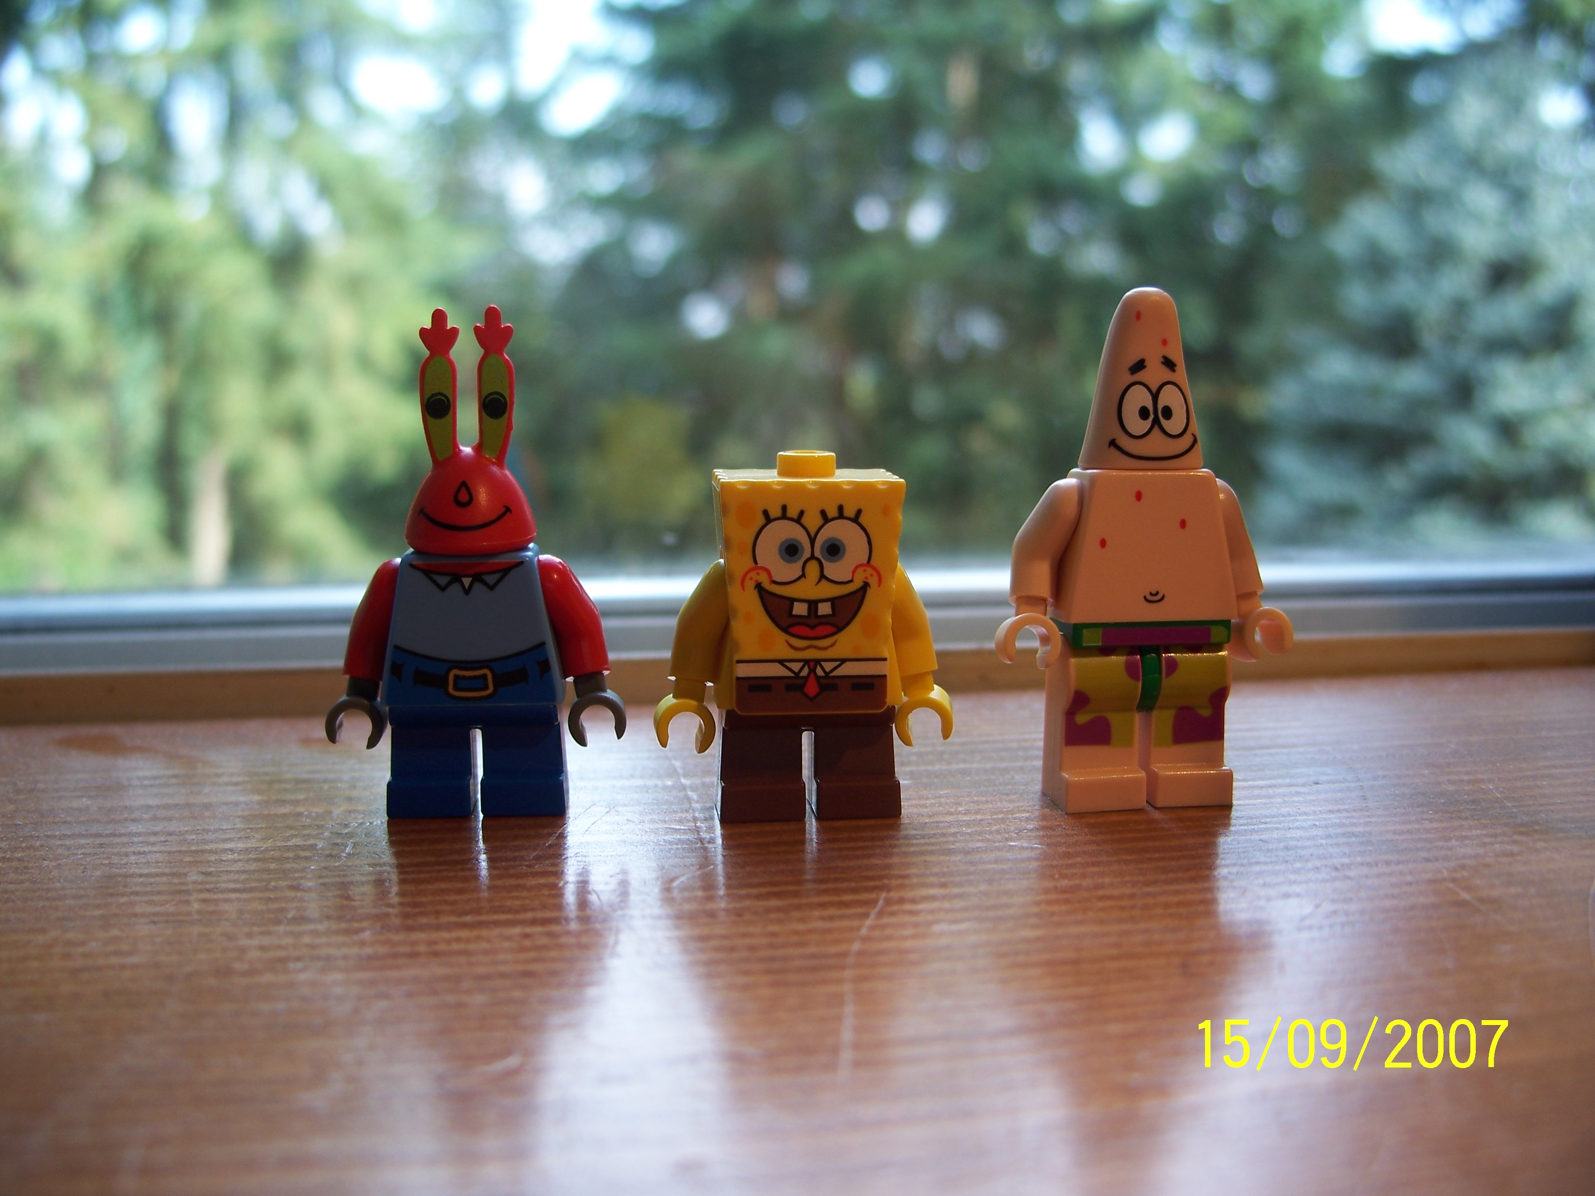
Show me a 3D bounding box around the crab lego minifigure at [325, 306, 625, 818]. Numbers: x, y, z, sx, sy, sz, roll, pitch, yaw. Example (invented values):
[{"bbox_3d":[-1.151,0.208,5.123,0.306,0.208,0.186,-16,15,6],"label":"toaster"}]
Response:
[{"bbox_3d":[-0.028,-0.003,0.149,0.026,0.043,0.011,-1,8,-4],"label":"crab lego minifigure"}]

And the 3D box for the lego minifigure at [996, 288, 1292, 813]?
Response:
[{"bbox_3d":[0.031,-0.005,0.151,0.027,0.045,0.011,-2,9,-10],"label":"lego minifigure"}]

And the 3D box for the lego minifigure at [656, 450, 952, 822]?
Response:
[{"bbox_3d":[0.001,0.003,0.148,0.026,0.031,0.011,-1,8,-6],"label":"lego minifigure"}]

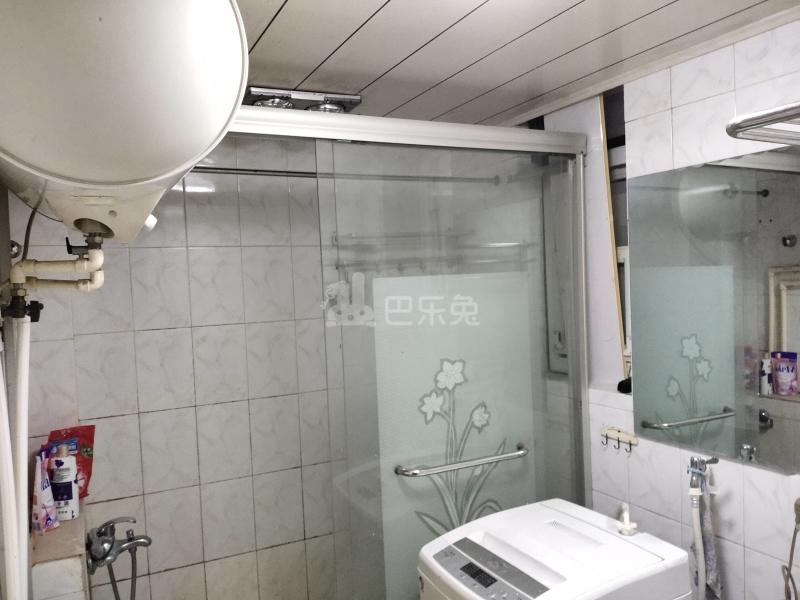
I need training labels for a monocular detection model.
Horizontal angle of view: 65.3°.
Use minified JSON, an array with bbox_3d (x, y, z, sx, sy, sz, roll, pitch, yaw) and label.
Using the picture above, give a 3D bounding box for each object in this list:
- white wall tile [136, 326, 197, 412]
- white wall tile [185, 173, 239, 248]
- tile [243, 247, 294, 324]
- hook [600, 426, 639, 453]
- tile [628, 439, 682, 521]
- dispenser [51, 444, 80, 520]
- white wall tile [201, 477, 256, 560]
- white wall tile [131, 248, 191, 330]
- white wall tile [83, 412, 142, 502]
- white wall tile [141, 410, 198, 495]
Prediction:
[{"bbox_3d":[-0.871,0.260,2.325,0.200,0.300,0.010,-3,3,-25],"label":"white wall tile"},{"bbox_3d":[-0.723,-0.356,2.409,0.200,0.302,0.010,-3,2,-25],"label":"white wall tile"},{"bbox_3d":[-0.522,-0.062,2.479,0.200,0.300,0.010,-3,3,-25],"label":"tile"},{"bbox_3d":[0.723,0.463,2.067,0.035,0.068,0.160,-4,3,-27],"label":"hook"},{"bbox_3d":[0.802,0.517,1.966,0.010,0.302,0.200,-4,3,-27],"label":"tile"},{"bbox_3d":[-1.095,0.597,2.045,0.072,0.230,0.058,-3,3,-8],"label":"dispenser"},{"bbox_3d":[-0.672,0.859,2.457,0.200,0.302,0.010,-3,2,-25],"label":"white wall tile"},{"bbox_3d":[-0.883,-0.041,2.312,0.200,0.300,0.010,-3,3,-25],"label":"white wall tile"},{"bbox_3d":[-1.047,0.577,2.275,0.200,0.302,0.010,-3,2,-25],"label":"white wall tile"},{"bbox_3d":[-0.866,0.566,2.360,0.200,0.302,0.010,-3,2,-25],"label":"white wall tile"}]

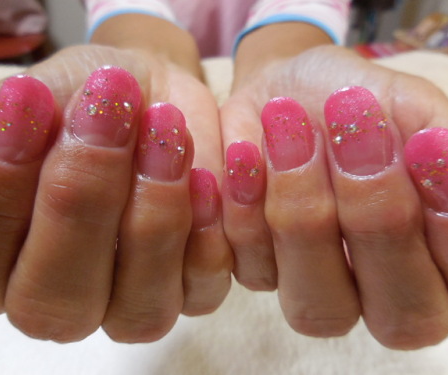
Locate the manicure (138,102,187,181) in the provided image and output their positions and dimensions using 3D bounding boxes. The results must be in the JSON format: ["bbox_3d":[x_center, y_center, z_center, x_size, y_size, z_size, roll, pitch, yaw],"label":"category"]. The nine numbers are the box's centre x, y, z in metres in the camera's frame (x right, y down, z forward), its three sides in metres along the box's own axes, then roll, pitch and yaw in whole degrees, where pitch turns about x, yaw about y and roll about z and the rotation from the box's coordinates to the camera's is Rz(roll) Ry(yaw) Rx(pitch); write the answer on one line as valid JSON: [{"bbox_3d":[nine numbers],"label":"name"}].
[{"bbox_3d":[-0.014,-0.010,0.083,0.011,0.018,0.004,3,-14,-1],"label":"manicure"}]

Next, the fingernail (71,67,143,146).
[{"bbox_3d":[-0.023,-0.016,0.072,0.013,0.017,0.004,11,-18,-19],"label":"fingernail"}]

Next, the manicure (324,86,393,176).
[{"bbox_3d":[0.028,-0.012,0.075,0.013,0.019,0.004,-12,-18,21],"label":"manicure"}]

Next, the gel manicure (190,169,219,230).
[{"bbox_3d":[-0.005,0.003,0.089,0.008,0.015,0.003,-3,-12,9],"label":"gel manicure"}]

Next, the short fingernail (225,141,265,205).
[{"bbox_3d":[0.005,-0.004,0.088,0.009,0.016,0.003,-4,-12,3],"label":"short fingernail"}]

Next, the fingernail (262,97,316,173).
[{"bbox_3d":[0.014,-0.012,0.081,0.011,0.017,0.004,-12,-17,12],"label":"fingernail"}]

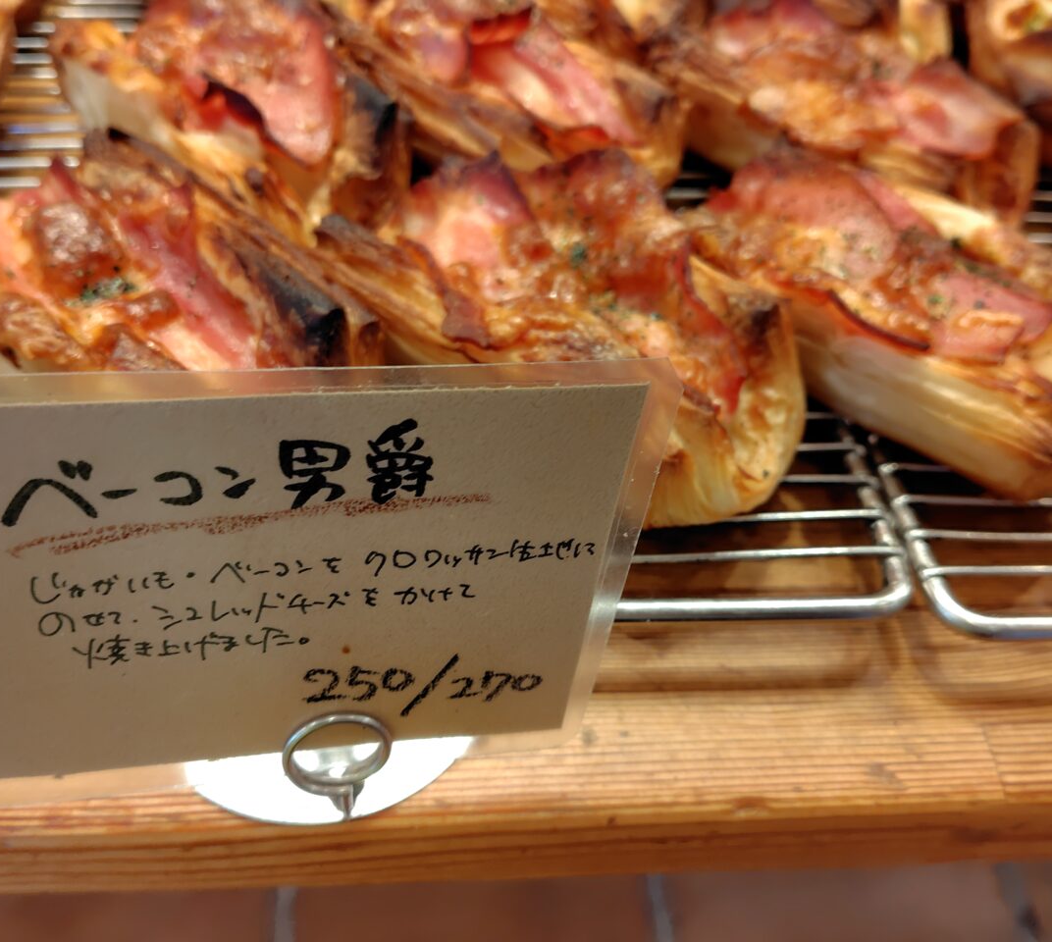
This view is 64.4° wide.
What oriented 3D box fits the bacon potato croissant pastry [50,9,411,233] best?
[{"bbox_3d":[-0.100,-0.124,0.286,0.135,0.044,0.072,29,59,16],"label":"bacon potato croissant pastry"}]

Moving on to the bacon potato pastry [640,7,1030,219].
[{"bbox_3d":[0.116,-0.136,0.309,0.142,0.040,0.068,29,59,15],"label":"bacon potato pastry"}]

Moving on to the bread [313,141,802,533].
[{"bbox_3d":[0.015,-0.042,0.235,0.136,0.048,0.081,39,62,21],"label":"bread"}]

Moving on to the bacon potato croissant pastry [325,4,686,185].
[{"bbox_3d":[-0.009,-0.146,0.309,0.142,0.040,0.064,33,60,18],"label":"bacon potato croissant pastry"}]

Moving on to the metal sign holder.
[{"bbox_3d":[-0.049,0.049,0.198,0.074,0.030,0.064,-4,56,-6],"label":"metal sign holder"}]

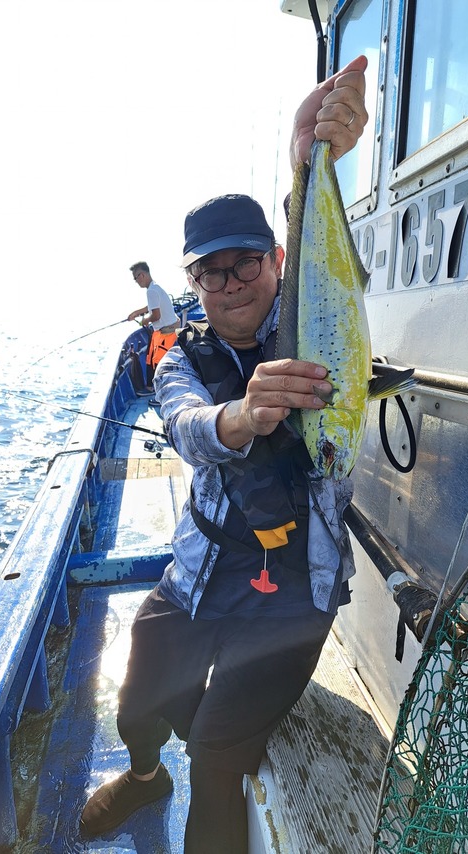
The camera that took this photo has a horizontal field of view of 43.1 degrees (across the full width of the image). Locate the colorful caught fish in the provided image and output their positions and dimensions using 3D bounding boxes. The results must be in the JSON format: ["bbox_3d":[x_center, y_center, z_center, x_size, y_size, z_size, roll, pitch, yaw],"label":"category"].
[{"bbox_3d":[0.126,-0.151,0.675,0.155,0.420,0.065,-4,3,0],"label":"colorful caught fish"}]

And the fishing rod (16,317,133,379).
[{"bbox_3d":[-1.757,-0.889,6.438,1.330,0.130,0.060,-29,17,-9],"label":"fishing rod"}]

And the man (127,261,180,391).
[{"bbox_3d":[-0.901,-1.045,6.623,0.640,1.559,0.520,-1,11,-4],"label":"man"}]

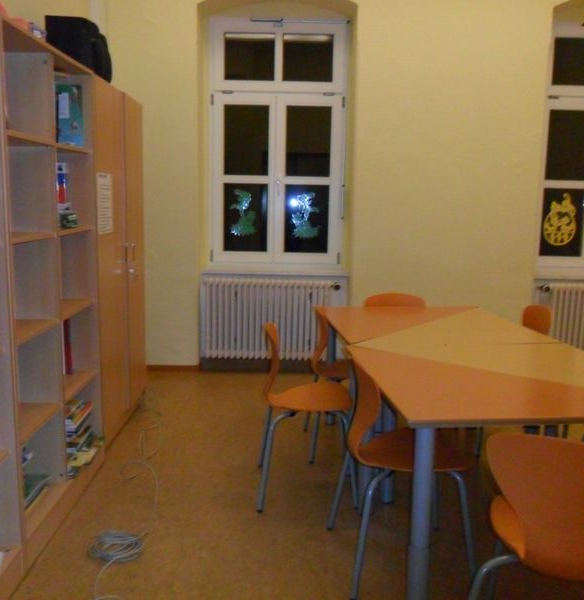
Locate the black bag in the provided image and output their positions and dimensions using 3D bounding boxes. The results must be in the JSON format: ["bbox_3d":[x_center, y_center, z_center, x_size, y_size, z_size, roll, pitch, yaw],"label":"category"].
[{"bbox_3d":[-1.042,-1.214,3.062,0.236,0.261,0.256,1,9,-1],"label":"black bag"}]

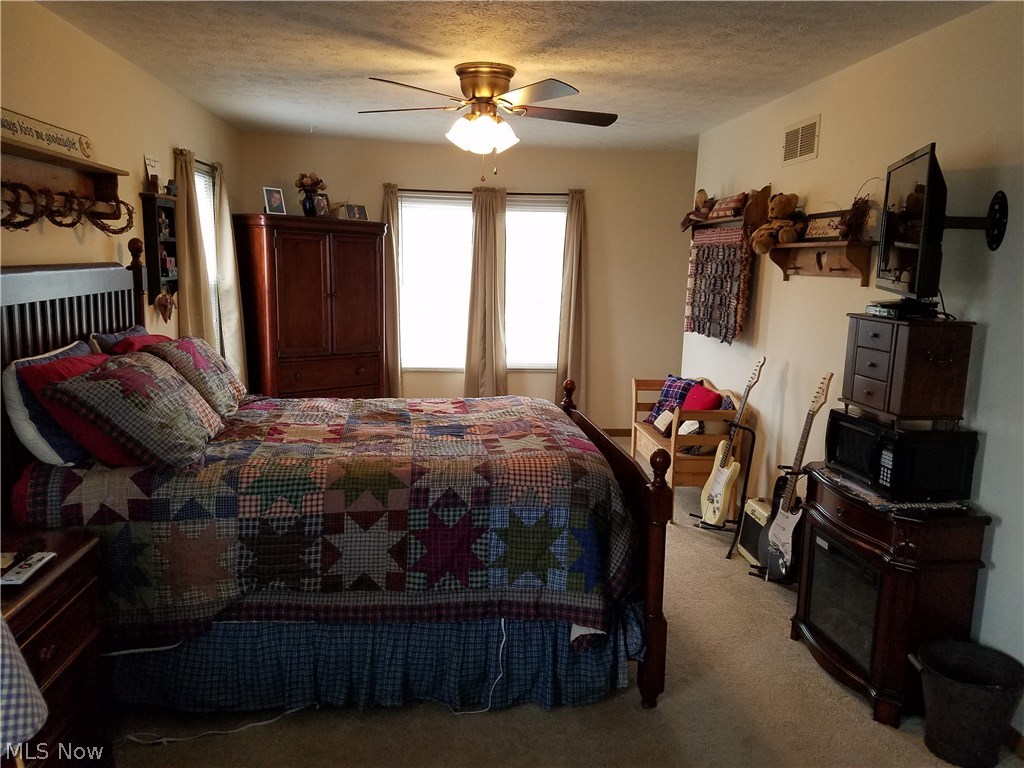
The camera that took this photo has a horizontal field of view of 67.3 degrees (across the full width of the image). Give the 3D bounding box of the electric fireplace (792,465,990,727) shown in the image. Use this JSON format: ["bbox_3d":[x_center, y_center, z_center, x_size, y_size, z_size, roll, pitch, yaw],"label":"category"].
[{"bbox_3d":[1.333,0.738,2.860,0.346,0.728,0.687,0,10,-8],"label":"electric fireplace"}]

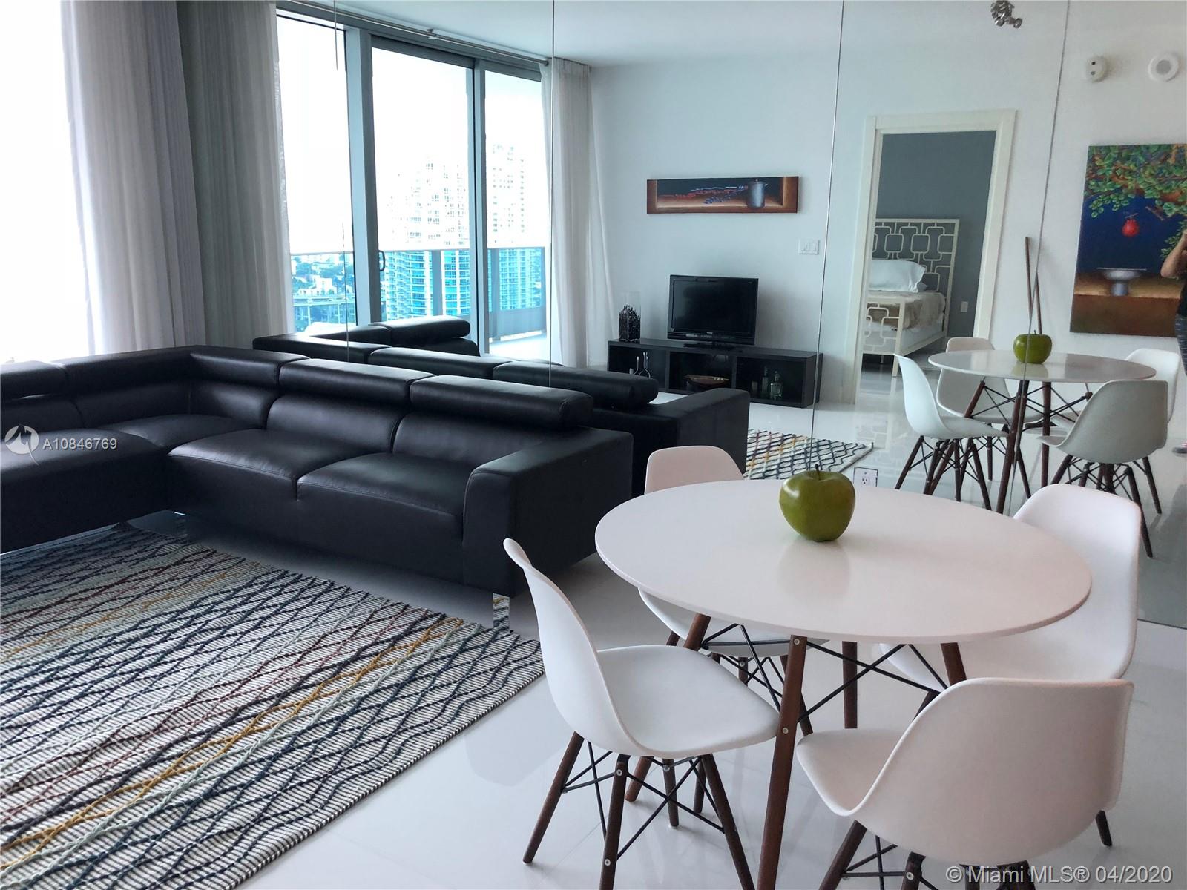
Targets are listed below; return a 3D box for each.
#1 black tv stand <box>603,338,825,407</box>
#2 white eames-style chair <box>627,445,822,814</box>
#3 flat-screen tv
[{"bbox_3d":[0.985,-0.631,8.150,1.800,0.397,0.335,9,15,30],"label":"black tv stand"},{"bbox_3d":[0.360,0.455,2.526,0.460,0.812,0.530,-5,14,-22],"label":"white eames-style chair"},{"bbox_3d":[1.004,-1.121,8.117,0.805,0.585,0.190,8,15,30],"label":"flat-screen tv"}]

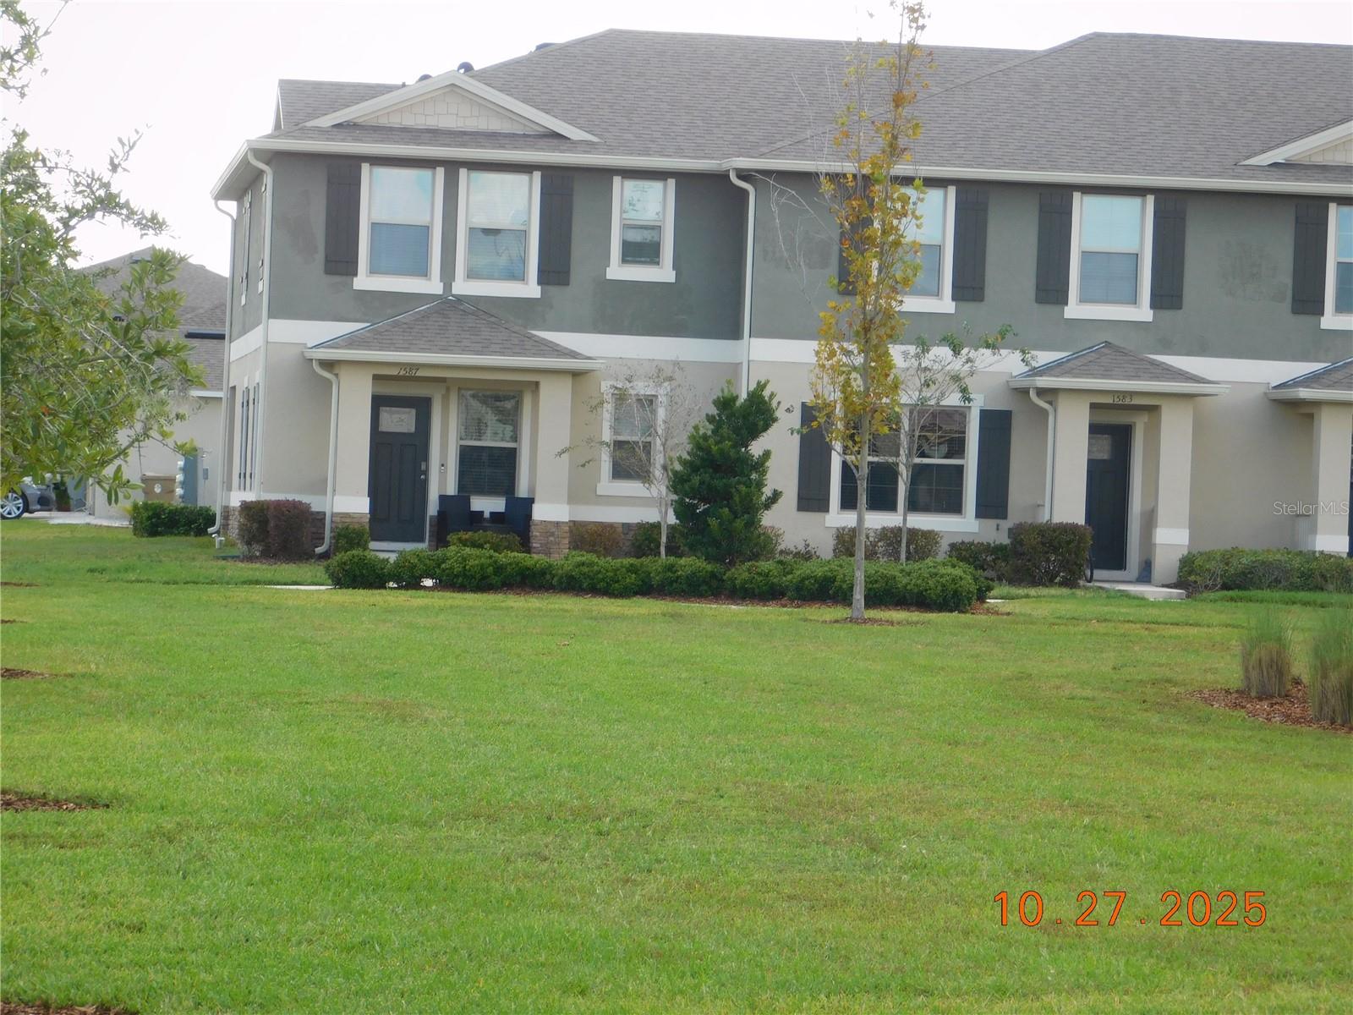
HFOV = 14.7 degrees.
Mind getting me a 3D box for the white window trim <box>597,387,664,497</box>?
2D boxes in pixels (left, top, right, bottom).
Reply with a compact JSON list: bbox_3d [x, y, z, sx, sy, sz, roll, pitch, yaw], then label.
[{"bbox_3d":[-0.596,-0.943,73.087,0.962,1.570,0.100,2,0,-7],"label":"white window trim"}]

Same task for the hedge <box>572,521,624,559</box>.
[{"bbox_3d":[-1.075,0.495,72.449,0.706,0.565,0.700,2,0,-7],"label":"hedge"}]

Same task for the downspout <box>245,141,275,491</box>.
[{"bbox_3d":[-5.888,-2.185,72.787,0.390,5.480,0.100,2,0,-7],"label":"downspout"}]

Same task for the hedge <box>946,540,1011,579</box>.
[{"bbox_3d":[4.163,0.721,71.732,0.881,0.528,0.750,2,0,-7],"label":"hedge"}]

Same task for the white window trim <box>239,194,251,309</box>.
[{"bbox_3d":[-6.445,-3.938,78.650,0.100,1.700,1.200,2,0,-7],"label":"white window trim"}]

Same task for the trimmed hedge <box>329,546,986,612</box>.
[{"bbox_3d":[-0.261,0.923,69.285,8.610,0.630,1.100,2,0,-7],"label":"trimmed hedge"}]

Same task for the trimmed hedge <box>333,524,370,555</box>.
[{"bbox_3d":[-4.423,0.485,71.096,0.502,0.495,0.550,2,0,-7],"label":"trimmed hedge"}]

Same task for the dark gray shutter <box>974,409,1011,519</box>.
[{"bbox_3d":[4.391,-0.594,72.485,0.459,1.521,0.050,2,0,-7],"label":"dark gray shutter"}]

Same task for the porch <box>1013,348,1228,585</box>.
[{"bbox_3d":[6.010,-0.644,71.707,2.664,3.314,2.000,2,0,-7],"label":"porch"}]

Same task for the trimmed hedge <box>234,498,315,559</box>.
[{"bbox_3d":[-5.506,0.281,72.041,1.060,0.780,0.900,2,0,-7],"label":"trimmed hedge"}]

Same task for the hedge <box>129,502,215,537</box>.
[{"bbox_3d":[-8.390,0.215,87.652,1.527,0.583,1.000,2,0,-7],"label":"hedge"}]

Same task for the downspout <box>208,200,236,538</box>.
[{"bbox_3d":[-7.434,-2.263,84.838,0.370,5.360,0.100,2,0,-7],"label":"downspout"}]

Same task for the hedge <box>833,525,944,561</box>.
[{"bbox_3d":[2.891,0.594,71.672,1.479,0.682,0.750,2,0,-7],"label":"hedge"}]

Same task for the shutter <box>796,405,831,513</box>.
[{"bbox_3d":[1.915,-0.686,72.172,0.453,1.505,0.050,2,0,-7],"label":"shutter"}]

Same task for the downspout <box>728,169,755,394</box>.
[{"bbox_3d":[0.821,-1.939,72.635,0.390,5.430,0.100,2,0,-7],"label":"downspout"}]

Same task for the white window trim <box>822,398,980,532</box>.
[{"bbox_3d":[3.167,-0.636,72.335,2.147,1.891,0.100,2,0,-7],"label":"white window trim"}]

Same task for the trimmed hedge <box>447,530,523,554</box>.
[{"bbox_3d":[-2.575,0.535,70.446,1.012,0.446,0.700,2,0,-7],"label":"trimmed hedge"}]

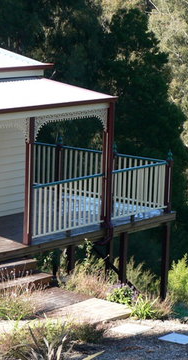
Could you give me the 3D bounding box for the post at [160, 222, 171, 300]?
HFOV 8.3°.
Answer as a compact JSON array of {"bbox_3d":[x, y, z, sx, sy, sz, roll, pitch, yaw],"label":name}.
[{"bbox_3d":[1.543,1.781,27.994,0.110,1.759,0.110,9,12,37],"label":"post"}]

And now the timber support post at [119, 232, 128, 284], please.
[{"bbox_3d":[0.595,1.654,26.725,0.110,1.165,0.110,9,12,37],"label":"timber support post"}]

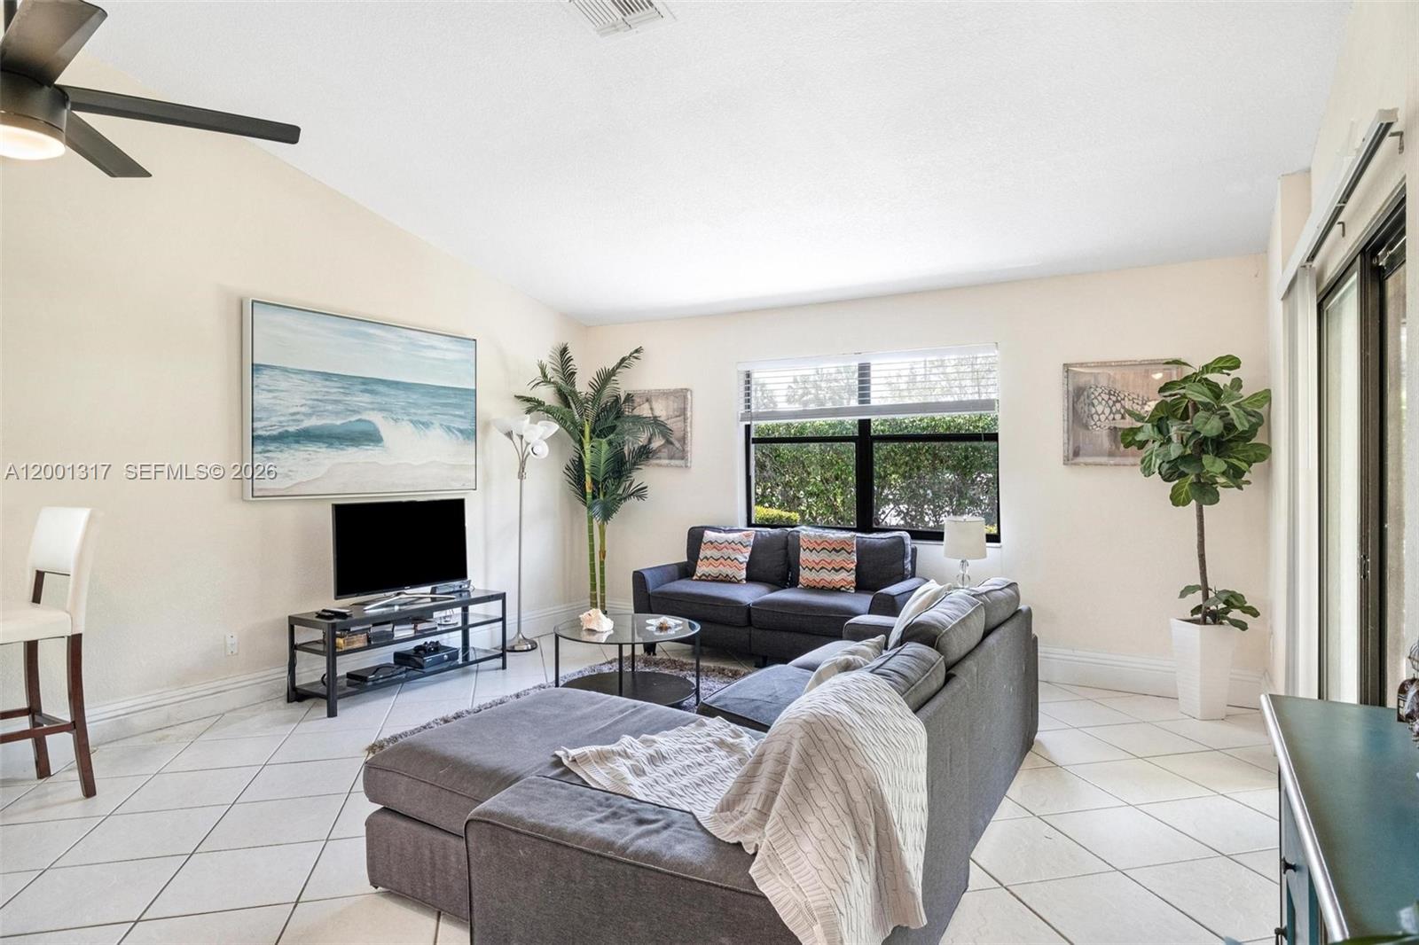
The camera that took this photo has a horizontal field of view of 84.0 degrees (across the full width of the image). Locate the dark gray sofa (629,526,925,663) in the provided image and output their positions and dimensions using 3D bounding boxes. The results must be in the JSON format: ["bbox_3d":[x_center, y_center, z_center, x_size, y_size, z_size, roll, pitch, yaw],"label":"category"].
[{"bbox_3d":[0.440,0.823,5.175,1.810,0.870,0.750,0,0,31],"label":"dark gray sofa"}]

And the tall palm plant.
[{"bbox_3d":[-0.854,0.165,5.821,1.080,2.190,0.950,0,0,-14],"label":"tall palm plant"}]

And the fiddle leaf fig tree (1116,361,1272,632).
[{"bbox_3d":[2.493,0.097,4.050,0.670,1.400,0.630,0,0,31],"label":"fiddle leaf fig tree"}]

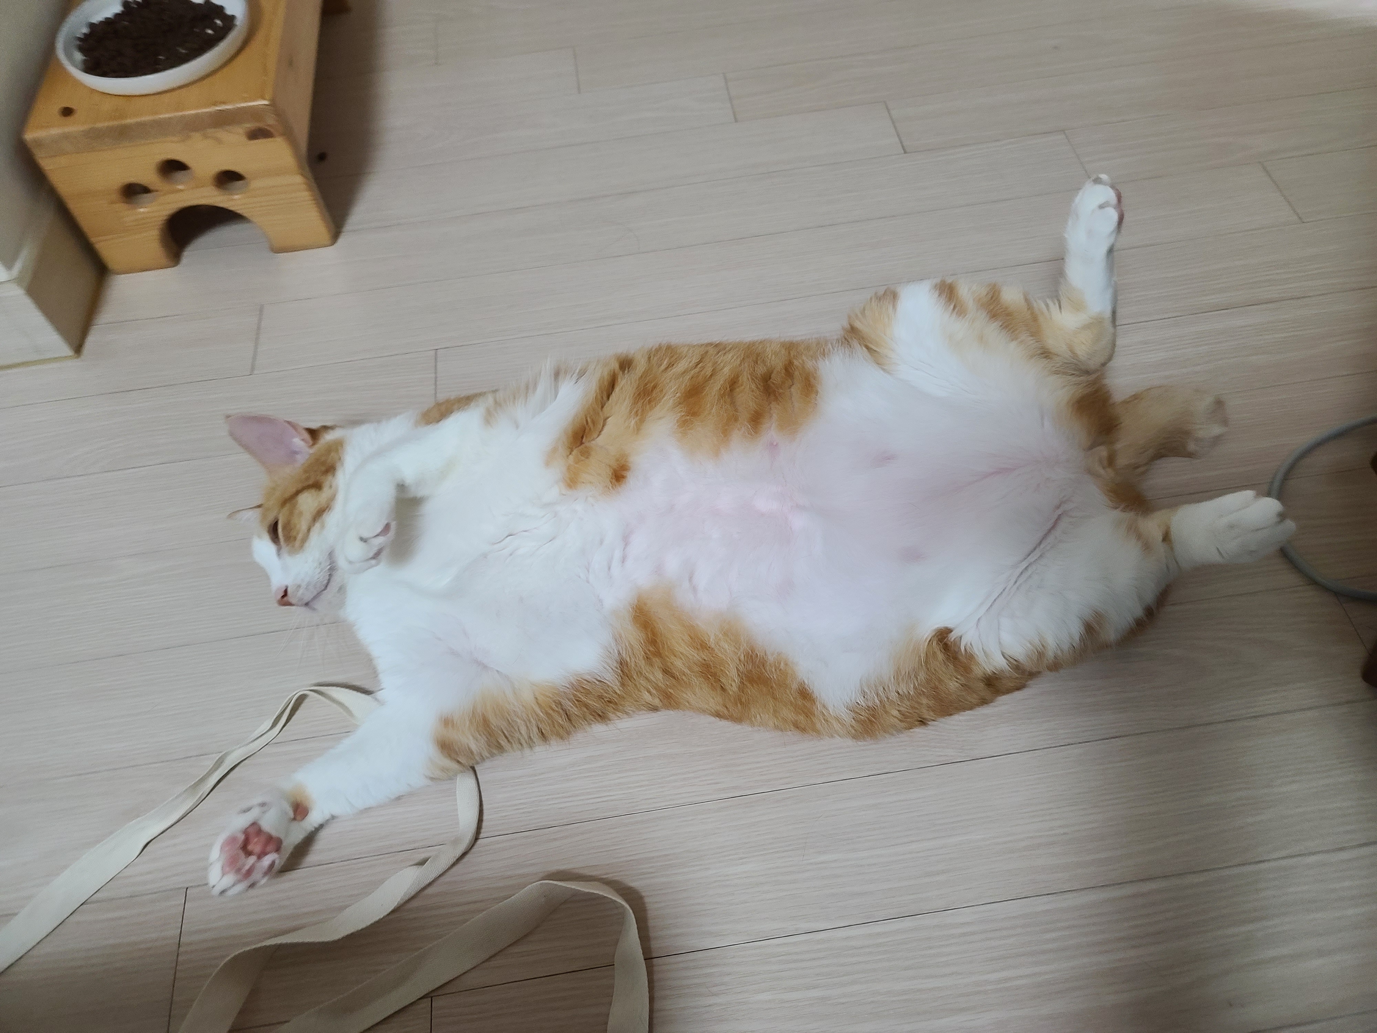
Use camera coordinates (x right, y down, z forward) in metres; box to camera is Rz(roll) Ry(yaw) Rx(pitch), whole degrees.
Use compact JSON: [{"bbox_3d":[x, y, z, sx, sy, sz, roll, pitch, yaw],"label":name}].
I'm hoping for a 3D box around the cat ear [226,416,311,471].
[{"bbox_3d":[-0.275,-0.048,0.653,0.051,0.020,0.036,32,81,-6],"label":"cat ear"}]

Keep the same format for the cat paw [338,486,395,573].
[{"bbox_3d":[-0.182,0.007,0.562,0.029,0.034,0.046,-2,82,-39],"label":"cat paw"}]

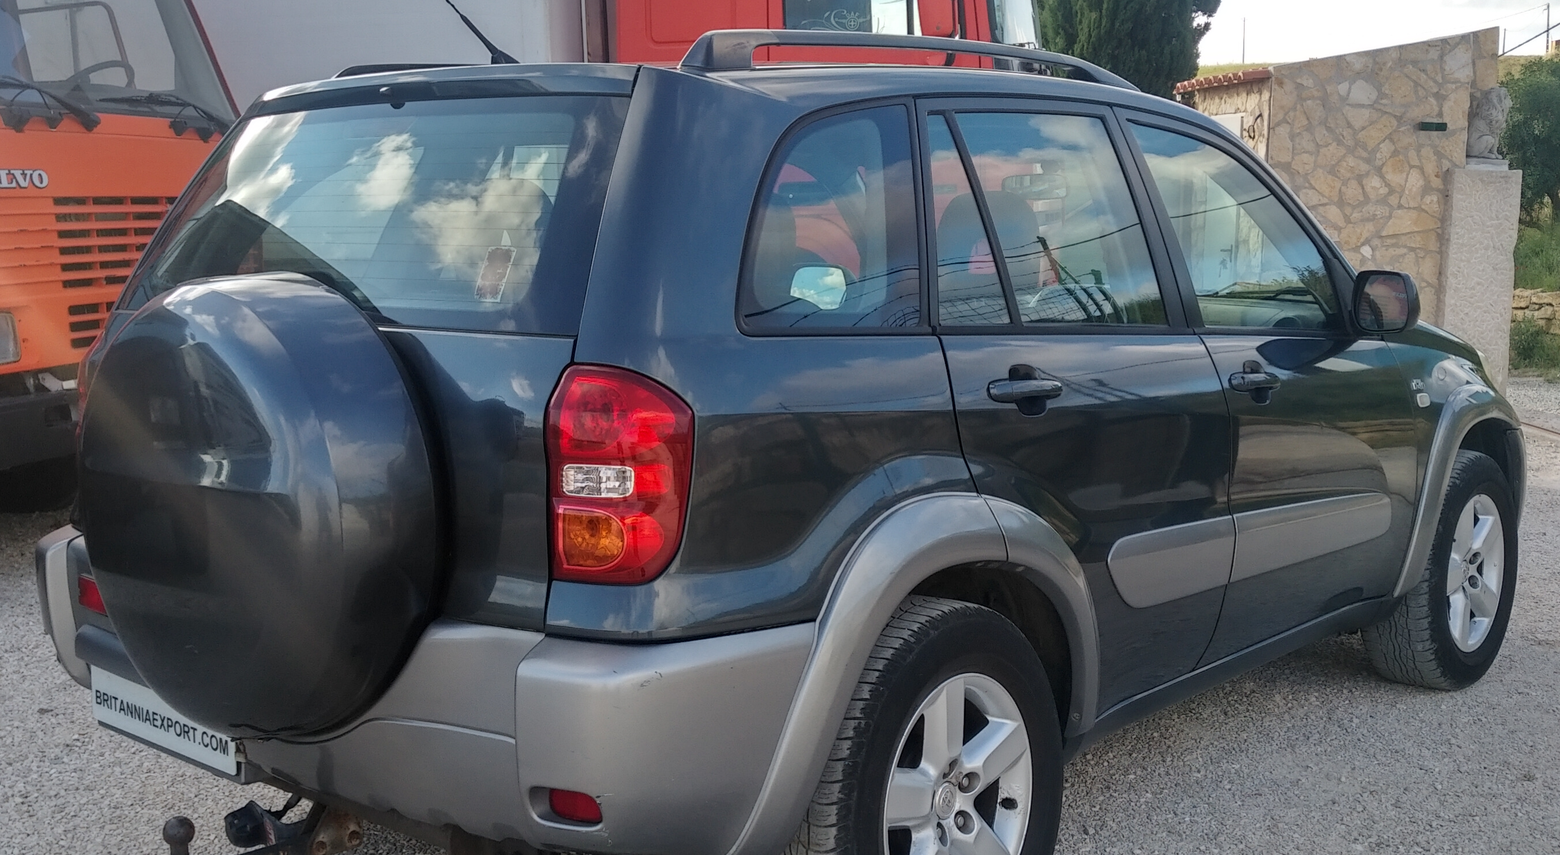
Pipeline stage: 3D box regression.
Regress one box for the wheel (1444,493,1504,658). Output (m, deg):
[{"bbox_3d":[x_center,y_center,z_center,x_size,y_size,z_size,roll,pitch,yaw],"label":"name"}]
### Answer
[{"bbox_3d":[1.908,0.410,4.655,0.170,0.445,0.445,5,9,42],"label":"wheel"}]

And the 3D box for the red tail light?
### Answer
[{"bbox_3d":[-0.222,0.063,2.261,0.180,0.295,0.180,5,9,42],"label":"red tail light"}]

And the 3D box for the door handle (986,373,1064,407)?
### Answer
[{"bbox_3d":[0.420,-0.068,2.821,0.050,0.048,0.215,5,9,42],"label":"door handle"}]

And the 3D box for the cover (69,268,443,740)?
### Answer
[{"bbox_3d":[-0.870,0.123,2.626,0.730,0.730,0.220,5,9,42],"label":"cover"}]

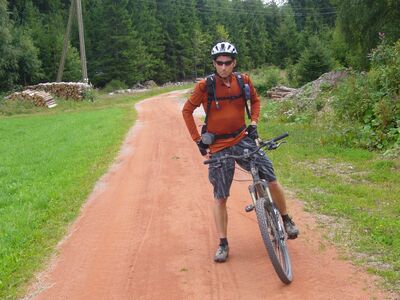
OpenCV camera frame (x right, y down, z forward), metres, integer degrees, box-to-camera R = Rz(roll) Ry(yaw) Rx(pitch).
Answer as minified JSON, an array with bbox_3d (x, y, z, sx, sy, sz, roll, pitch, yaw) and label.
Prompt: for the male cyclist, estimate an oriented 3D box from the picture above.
[{"bbox_3d":[0.336,-0.005,5.760,0.950,1.780,0.560,0,6,2],"label":"male cyclist"}]

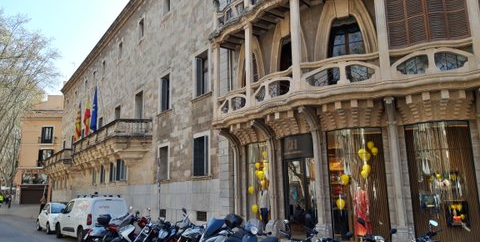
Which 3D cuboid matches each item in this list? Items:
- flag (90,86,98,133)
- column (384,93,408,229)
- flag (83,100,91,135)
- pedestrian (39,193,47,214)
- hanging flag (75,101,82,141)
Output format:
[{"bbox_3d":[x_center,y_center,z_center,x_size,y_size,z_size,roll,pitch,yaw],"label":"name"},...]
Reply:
[{"bbox_3d":[-10.796,-0.853,26.750,0.550,3.700,0.250,5,-12,-31],"label":"flag"},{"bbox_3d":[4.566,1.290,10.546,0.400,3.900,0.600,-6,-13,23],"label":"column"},{"bbox_3d":[-12.232,-0.279,28.728,0.600,3.100,0.250,5,-12,-31],"label":"flag"},{"bbox_3d":[-15.101,6.433,27.607,0.500,1.680,0.350,8,-14,-35],"label":"pedestrian"},{"bbox_3d":[-13.965,0.043,31.172,0.600,3.600,0.280,5,-12,-31],"label":"hanging flag"}]

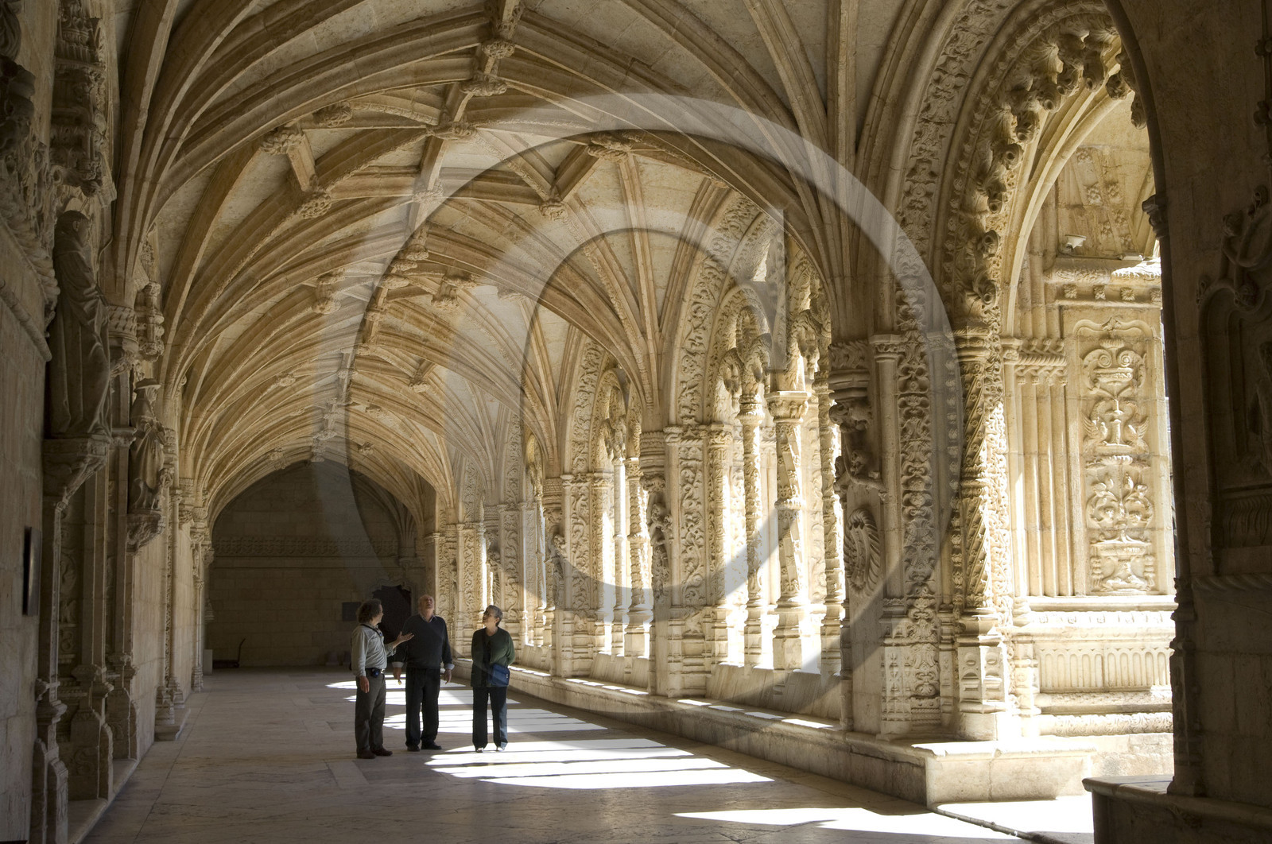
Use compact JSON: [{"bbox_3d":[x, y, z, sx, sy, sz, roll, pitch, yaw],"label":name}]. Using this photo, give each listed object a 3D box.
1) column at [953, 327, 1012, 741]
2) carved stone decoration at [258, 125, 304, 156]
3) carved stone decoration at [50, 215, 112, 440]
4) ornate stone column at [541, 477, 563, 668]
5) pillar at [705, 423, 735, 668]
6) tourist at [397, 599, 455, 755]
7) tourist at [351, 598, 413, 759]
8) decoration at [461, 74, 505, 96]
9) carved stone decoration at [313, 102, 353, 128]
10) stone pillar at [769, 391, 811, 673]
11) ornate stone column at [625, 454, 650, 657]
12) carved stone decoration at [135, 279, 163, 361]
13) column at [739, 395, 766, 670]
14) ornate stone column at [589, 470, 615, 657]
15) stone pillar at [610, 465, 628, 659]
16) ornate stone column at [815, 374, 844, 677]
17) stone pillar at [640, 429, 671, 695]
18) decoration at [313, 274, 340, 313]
[{"bbox_3d":[2.935,0.939,13.482,0.370,3.440,0.370,1,-7,-14],"label":"column"},{"bbox_3d":[-3.813,-3.040,17.065,0.460,0.220,0.460,1,-7,-14],"label":"carved stone decoration"},{"bbox_3d":[-3.332,-0.565,9.517,0.340,1.310,0.420,1,-7,-14],"label":"carved stone decoration"},{"bbox_3d":[-1.518,2.745,28.648,0.324,3.464,0.507,1,-7,-14],"label":"ornate stone column"},{"bbox_3d":[1.107,1.607,21.074,0.360,3.251,0.360,-1,-7,0],"label":"pillar"},{"bbox_3d":[-2.424,2.873,18.277,0.608,1.755,0.365,1,-7,-16],"label":"tourist"},{"bbox_3d":[-2.819,2.830,17.594,0.600,1.720,0.500,-3,-7,20],"label":"tourist"},{"bbox_3d":[-1.457,-3.233,15.177,0.430,0.130,0.420,1,-7,-14],"label":"decoration"},{"bbox_3d":[-2.940,-2.987,15.406,0.400,0.160,0.400,1,-7,-14],"label":"carved stone decoration"},{"bbox_3d":[1.758,1.259,18.231,0.375,3.186,0.365,-1,-7,0],"label":"stone pillar"},{"bbox_3d":[0.032,2.206,25.774,0.400,3.248,0.400,-1,-7,0],"label":"ornate stone column"},{"bbox_3d":[-4.983,-1.033,16.221,0.300,0.760,0.400,1,-7,-14],"label":"carved stone decoration"},{"bbox_3d":[1.461,1.313,19.875,0.300,3.492,0.300,-1,-7,0],"label":"column"},{"bbox_3d":[-0.614,2.506,28.233,0.380,3.310,0.380,1,-7,-14],"label":"ornate stone column"},{"bbox_3d":[-0.276,2.304,26.588,0.243,3.249,0.243,1,-7,-14],"label":"stone pillar"},{"bbox_3d":[2.101,1.097,17.223,0.290,3.275,0.290,1,-7,-14],"label":"ornate stone column"},{"bbox_3d":[0.265,1.899,21.571,0.334,3.561,0.466,1,-7,-14],"label":"stone pillar"},{"bbox_3d":[-4.942,-2.040,25.307,0.385,0.556,0.456,1,-7,-14],"label":"decoration"}]

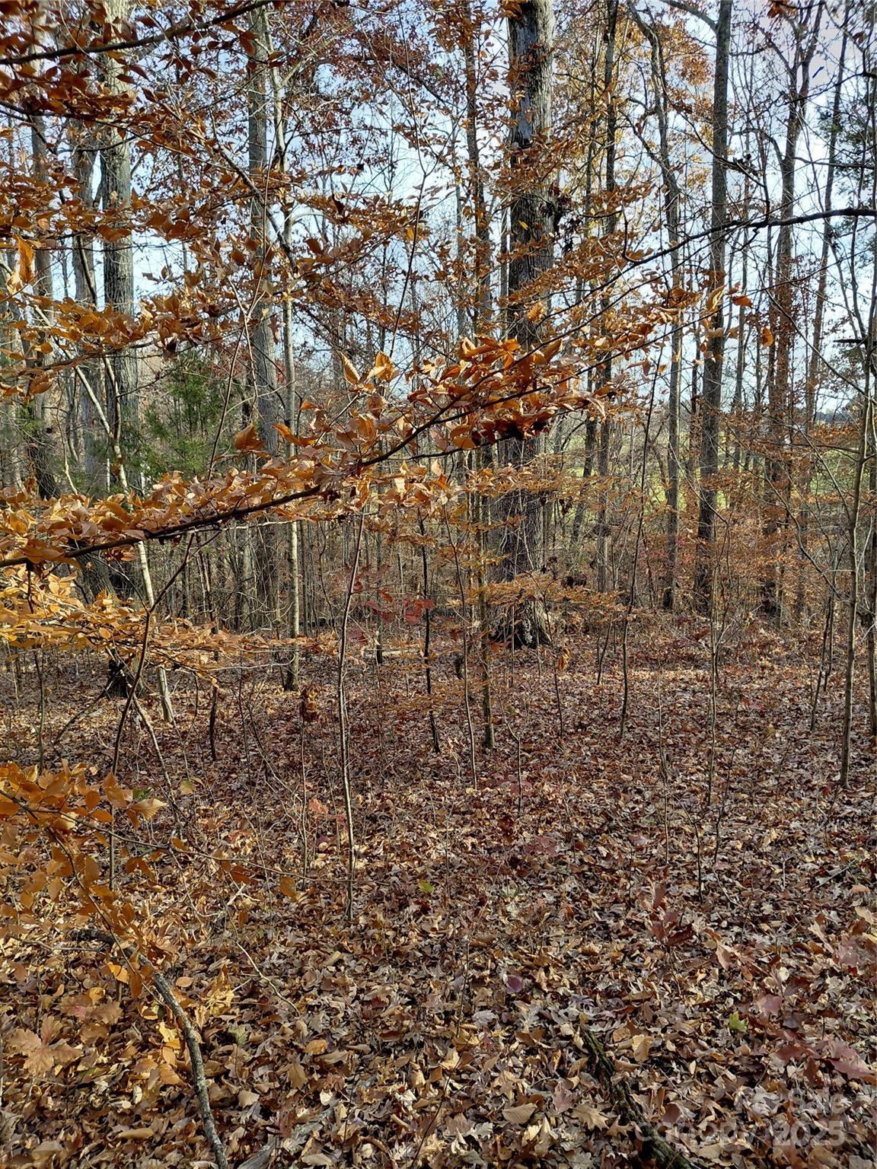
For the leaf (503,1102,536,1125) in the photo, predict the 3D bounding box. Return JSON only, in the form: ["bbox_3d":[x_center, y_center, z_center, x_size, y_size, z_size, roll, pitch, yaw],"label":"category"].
[{"bbox_3d":[0.202,1.315,2.100,0.082,0.022,0.050,0,5,0],"label":"leaf"}]

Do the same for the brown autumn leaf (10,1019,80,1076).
[{"bbox_3d":[-1.071,1.263,2.300,0.175,0.045,0.140,-3,6,-26],"label":"brown autumn leaf"}]

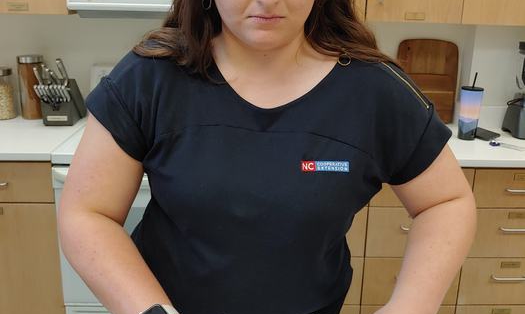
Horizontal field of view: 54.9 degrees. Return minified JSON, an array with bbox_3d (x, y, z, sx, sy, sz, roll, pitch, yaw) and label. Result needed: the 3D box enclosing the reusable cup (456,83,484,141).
[{"bbox_3d":[0.859,-0.178,2.089,0.087,0.212,0.087,1,15,0],"label":"reusable cup"}]

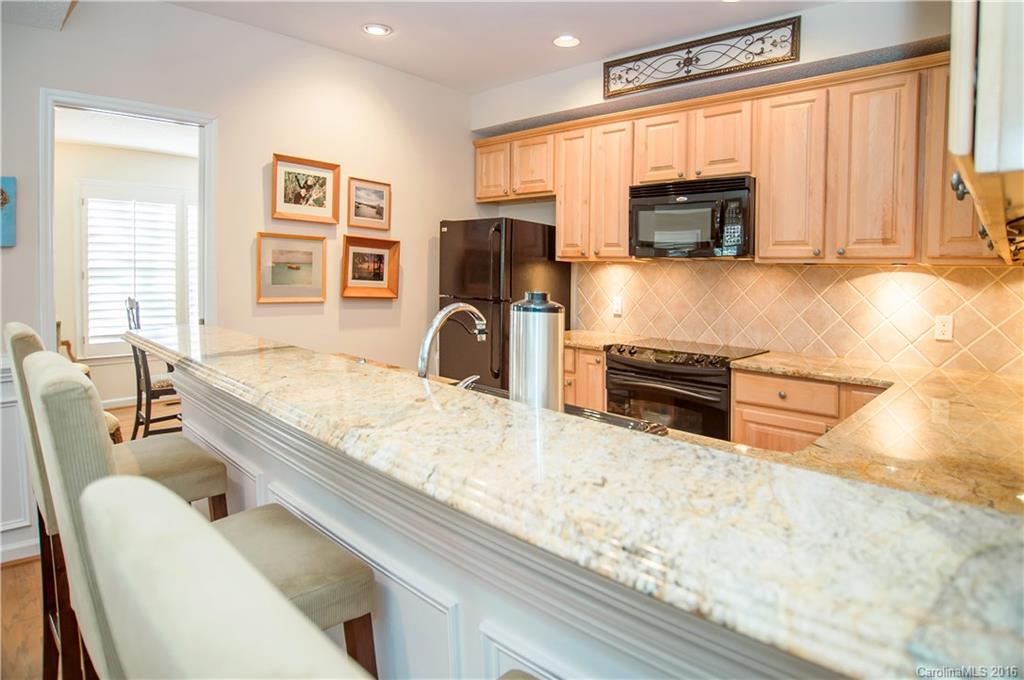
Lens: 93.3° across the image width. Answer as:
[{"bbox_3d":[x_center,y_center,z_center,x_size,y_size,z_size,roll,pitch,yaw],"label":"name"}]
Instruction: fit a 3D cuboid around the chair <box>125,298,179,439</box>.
[{"bbox_3d":[-2.960,0.240,4.150,0.520,1.100,0.470,-2,5,-44],"label":"chair"}]

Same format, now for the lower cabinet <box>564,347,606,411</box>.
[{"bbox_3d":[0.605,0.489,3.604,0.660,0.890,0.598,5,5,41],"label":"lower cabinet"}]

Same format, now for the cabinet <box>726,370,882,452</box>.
[{"bbox_3d":[1.750,0.620,2.770,0.700,0.870,0.620,5,5,39],"label":"cabinet"}]

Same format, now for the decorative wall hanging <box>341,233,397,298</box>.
[{"bbox_3d":[-1.040,-0.524,3.520,0.070,0.420,0.450,5,5,44],"label":"decorative wall hanging"}]

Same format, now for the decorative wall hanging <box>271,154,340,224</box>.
[{"bbox_3d":[-1.391,-1.026,3.320,0.449,0.418,0.035,-2,5,-42],"label":"decorative wall hanging"}]

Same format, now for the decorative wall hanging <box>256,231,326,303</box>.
[{"bbox_3d":[-1.471,-0.481,3.267,0.446,0.460,0.035,-2,5,-42],"label":"decorative wall hanging"}]

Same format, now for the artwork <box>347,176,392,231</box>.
[{"bbox_3d":[-1.059,-1.020,3.635,0.338,0.351,0.030,-2,5,-42],"label":"artwork"}]

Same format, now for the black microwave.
[{"bbox_3d":[1.261,-0.788,3.231,0.758,0.476,0.415,5,5,41],"label":"black microwave"}]

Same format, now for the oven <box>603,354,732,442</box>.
[{"bbox_3d":[1.115,0.590,3.130,0.760,0.850,0.640,5,5,39],"label":"oven"}]

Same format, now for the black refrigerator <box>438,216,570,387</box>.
[{"bbox_3d":[-0.080,-0.055,4.018,0.699,1.825,0.733,5,5,41],"label":"black refrigerator"}]

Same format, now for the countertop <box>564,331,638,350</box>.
[{"bbox_3d":[0.562,0.020,3.622,0.768,0.047,0.656,5,5,41],"label":"countertop"}]

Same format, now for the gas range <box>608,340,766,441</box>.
[{"bbox_3d":[1.140,0.540,3.160,0.760,0.940,0.690,5,5,39],"label":"gas range"}]

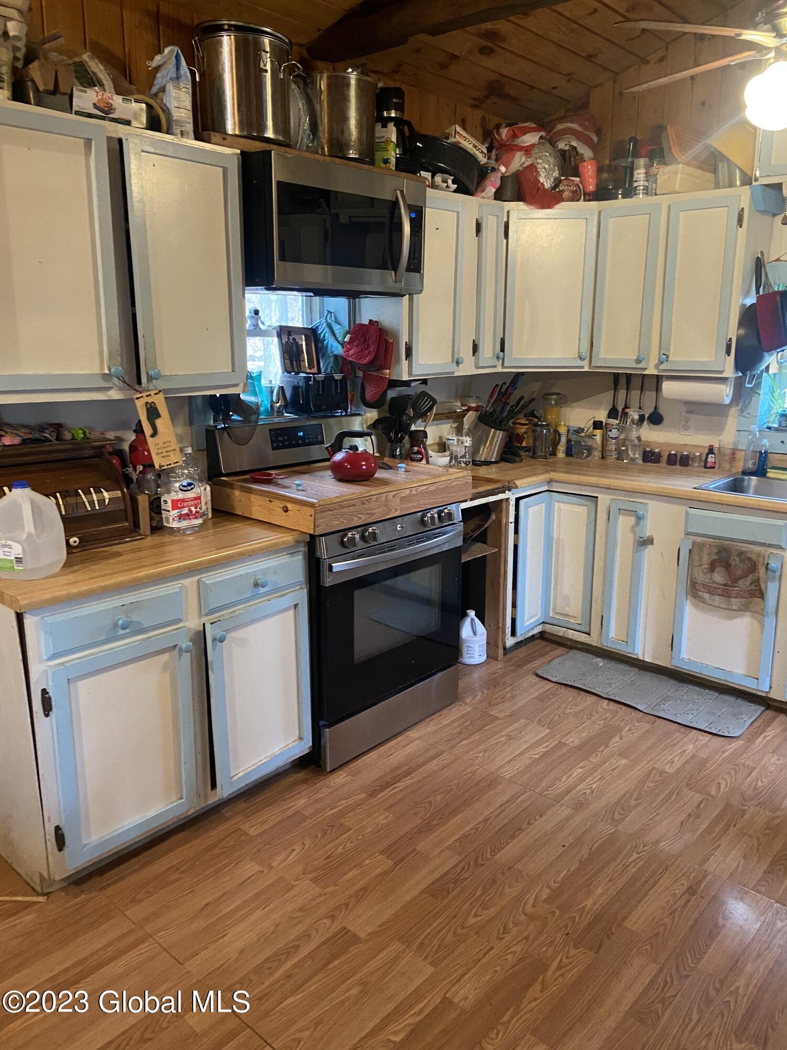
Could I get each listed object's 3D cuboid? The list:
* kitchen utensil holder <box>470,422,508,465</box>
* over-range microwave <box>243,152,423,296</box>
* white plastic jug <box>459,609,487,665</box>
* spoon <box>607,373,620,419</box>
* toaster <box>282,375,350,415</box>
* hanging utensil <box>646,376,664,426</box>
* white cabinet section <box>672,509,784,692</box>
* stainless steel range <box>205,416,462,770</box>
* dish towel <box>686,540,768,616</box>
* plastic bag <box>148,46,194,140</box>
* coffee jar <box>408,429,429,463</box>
[{"bbox_3d":[0.480,-0.432,3.980,0.185,0.235,0.140,0,14,0],"label":"kitchen utensil holder"},{"bbox_3d":[-0.267,-1.095,2.980,0.420,0.420,0.750,13,19,42],"label":"over-range microwave"},{"bbox_3d":[0.375,0.522,3.764,0.152,0.247,0.152,0,14,0],"label":"white plastic jug"},{"bbox_3d":[1.120,-0.648,3.991,0.060,0.295,0.045,13,19,42],"label":"spoon"},{"bbox_3d":[-0.353,-0.579,3.478,0.225,0.175,0.215,13,19,42],"label":"toaster"},{"bbox_3d":[1.280,-0.625,3.842,0.083,0.290,0.075,13,19,42],"label":"hanging utensil"},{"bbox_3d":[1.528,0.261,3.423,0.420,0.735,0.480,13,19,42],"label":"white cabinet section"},{"bbox_3d":[-0.198,0.203,3.112,0.690,1.180,0.756,13,19,42],"label":"stainless steel range"},{"bbox_3d":[1.361,0.221,3.229,0.305,0.270,0.045,13,19,42],"label":"dish towel"},{"bbox_3d":[-0.697,-1.335,2.490,0.125,0.290,0.098,13,19,42],"label":"plastic bag"},{"bbox_3d":[0.122,-0.349,3.738,0.100,0.185,0.090,3,14,14],"label":"coffee jar"}]

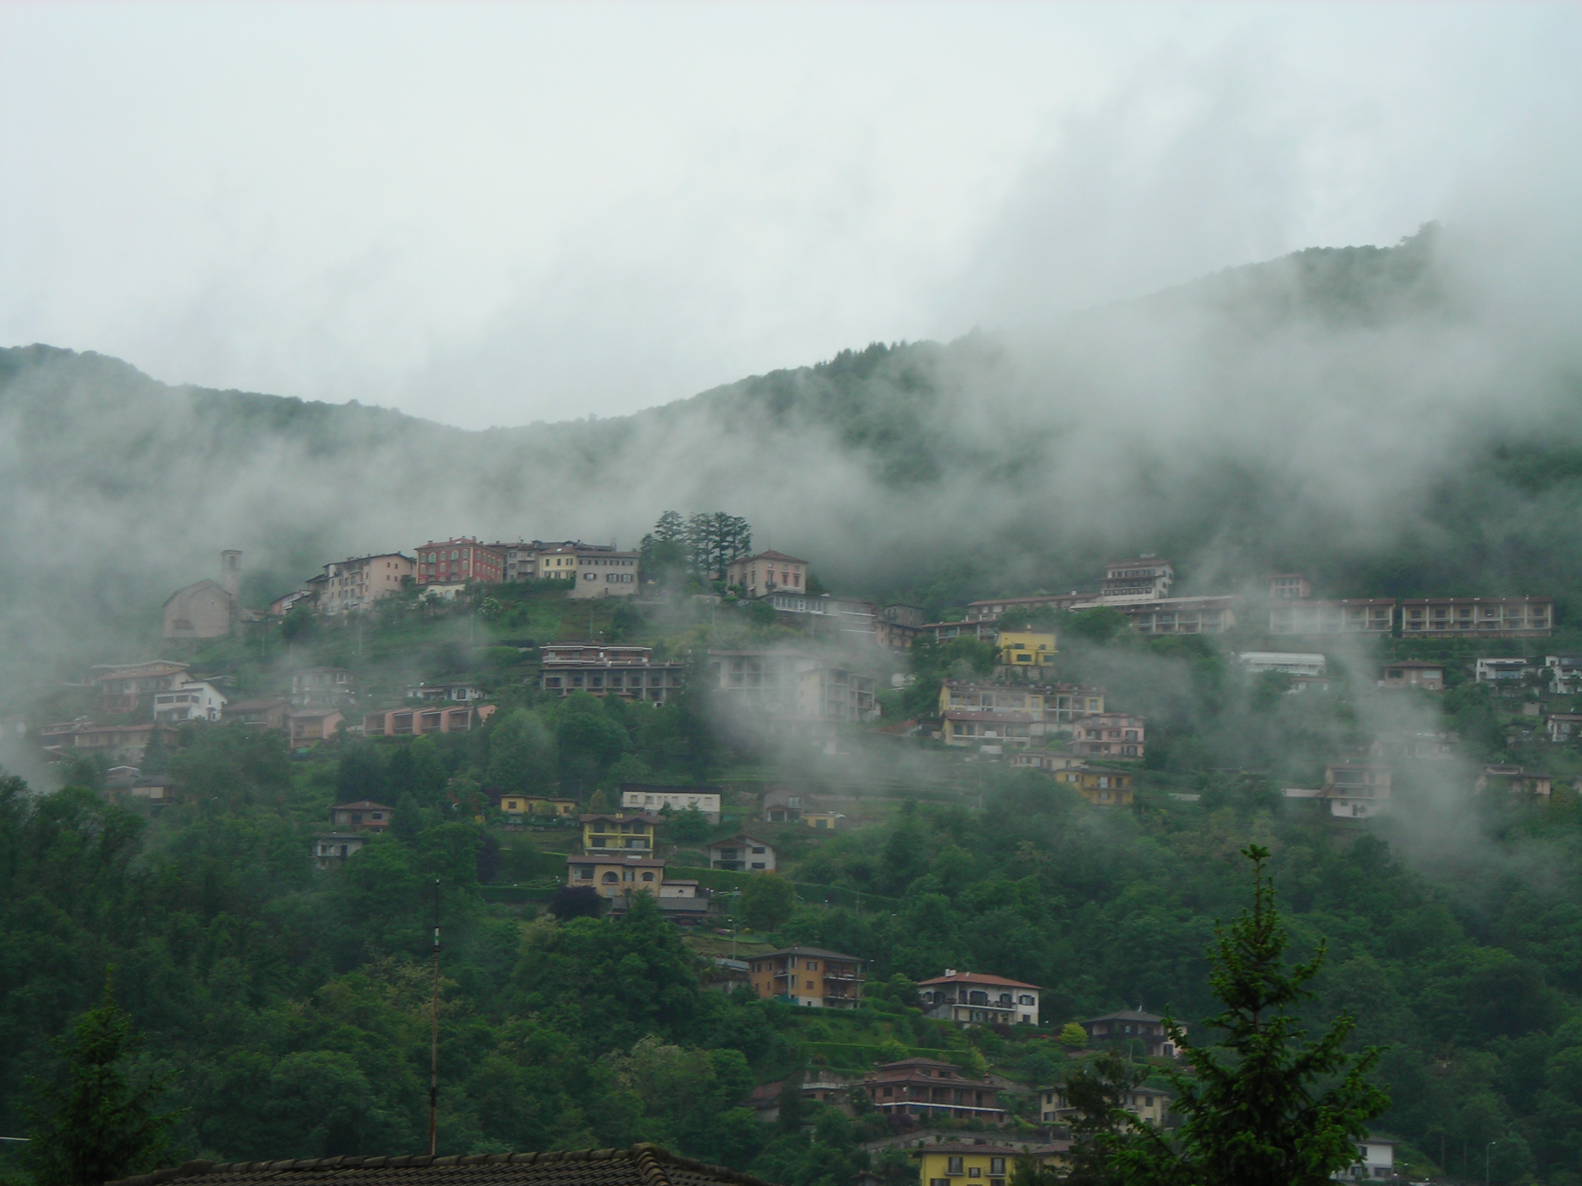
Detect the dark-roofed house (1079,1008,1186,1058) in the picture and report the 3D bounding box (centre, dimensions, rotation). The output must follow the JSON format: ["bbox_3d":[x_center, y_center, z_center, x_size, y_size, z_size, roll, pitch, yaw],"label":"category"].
[{"bbox_3d":[55.090,70.920,850.000,15.000,7.690,9.800,8,-13,-38],"label":"dark-roofed house"}]

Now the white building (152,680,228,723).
[{"bbox_3d":[-121.340,22.300,1070.000,9.370,9.550,12.200,-7,-12,36],"label":"white building"}]

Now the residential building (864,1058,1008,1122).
[{"bbox_3d":[19.620,69.540,740.000,11.000,9.350,20.000,-10,-14,43],"label":"residential building"}]

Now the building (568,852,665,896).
[{"bbox_3d":[-30.050,48.760,910.000,15.940,8.250,10.000,1,-10,-8],"label":"building"}]

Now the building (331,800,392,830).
[{"bbox_3d":[-80.870,42.160,1000.000,10.870,6.270,10.000,0,-10,-2],"label":"building"}]

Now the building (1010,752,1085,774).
[{"bbox_3d":[51.020,34.080,1060.000,13.000,4.950,8.500,4,-11,-20],"label":"building"}]

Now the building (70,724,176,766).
[{"bbox_3d":[-130.400,30.110,1035.000,18.000,8.940,9.000,-4,-11,20],"label":"building"}]

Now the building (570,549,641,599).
[{"bbox_3d":[-44.440,-3.810,1270.000,15.500,12.450,11.000,1,-10,-6],"label":"building"}]

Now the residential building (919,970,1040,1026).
[{"bbox_3d":[28.190,60.660,790.000,16.600,8.430,9.500,9,-13,-41],"label":"residential building"}]

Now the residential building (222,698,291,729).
[{"bbox_3d":[-109.630,25.490,1090.000,10.800,7.110,11.500,-5,-11,24],"label":"residential building"}]

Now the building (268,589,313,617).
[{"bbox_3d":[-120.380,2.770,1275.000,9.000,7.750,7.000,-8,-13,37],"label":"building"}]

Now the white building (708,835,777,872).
[{"bbox_3d":[-9.320,50.520,1015.000,13.000,6.870,11.000,0,-10,-2],"label":"white building"}]

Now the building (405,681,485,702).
[{"bbox_3d":[-72.770,21.120,1115.000,15.000,5.140,8.500,-3,-11,16],"label":"building"}]

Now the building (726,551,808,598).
[{"bbox_3d":[-5.390,-3.820,1250.000,15.110,12.680,12.800,8,-13,-39],"label":"building"}]

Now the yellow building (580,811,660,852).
[{"bbox_3d":[-32.680,46.810,1015.000,13.900,9.220,10.000,2,-10,-9],"label":"yellow building"}]

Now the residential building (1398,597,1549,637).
[{"bbox_3d":[170.680,6.470,1320.000,37.000,11.590,11.000,-1,-10,6],"label":"residential building"}]

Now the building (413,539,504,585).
[{"bbox_3d":[-85.720,-7.120,1370.000,17.400,13.140,16.000,-5,-12,28],"label":"building"}]

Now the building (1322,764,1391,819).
[{"bbox_3d":[111.130,39.150,1040.000,12.500,11.760,10.500,0,-10,2],"label":"building"}]

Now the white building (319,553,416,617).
[{"bbox_3d":[-99.280,-1.800,1245.000,13.500,15.510,18.480,9,-13,-42],"label":"white building"}]

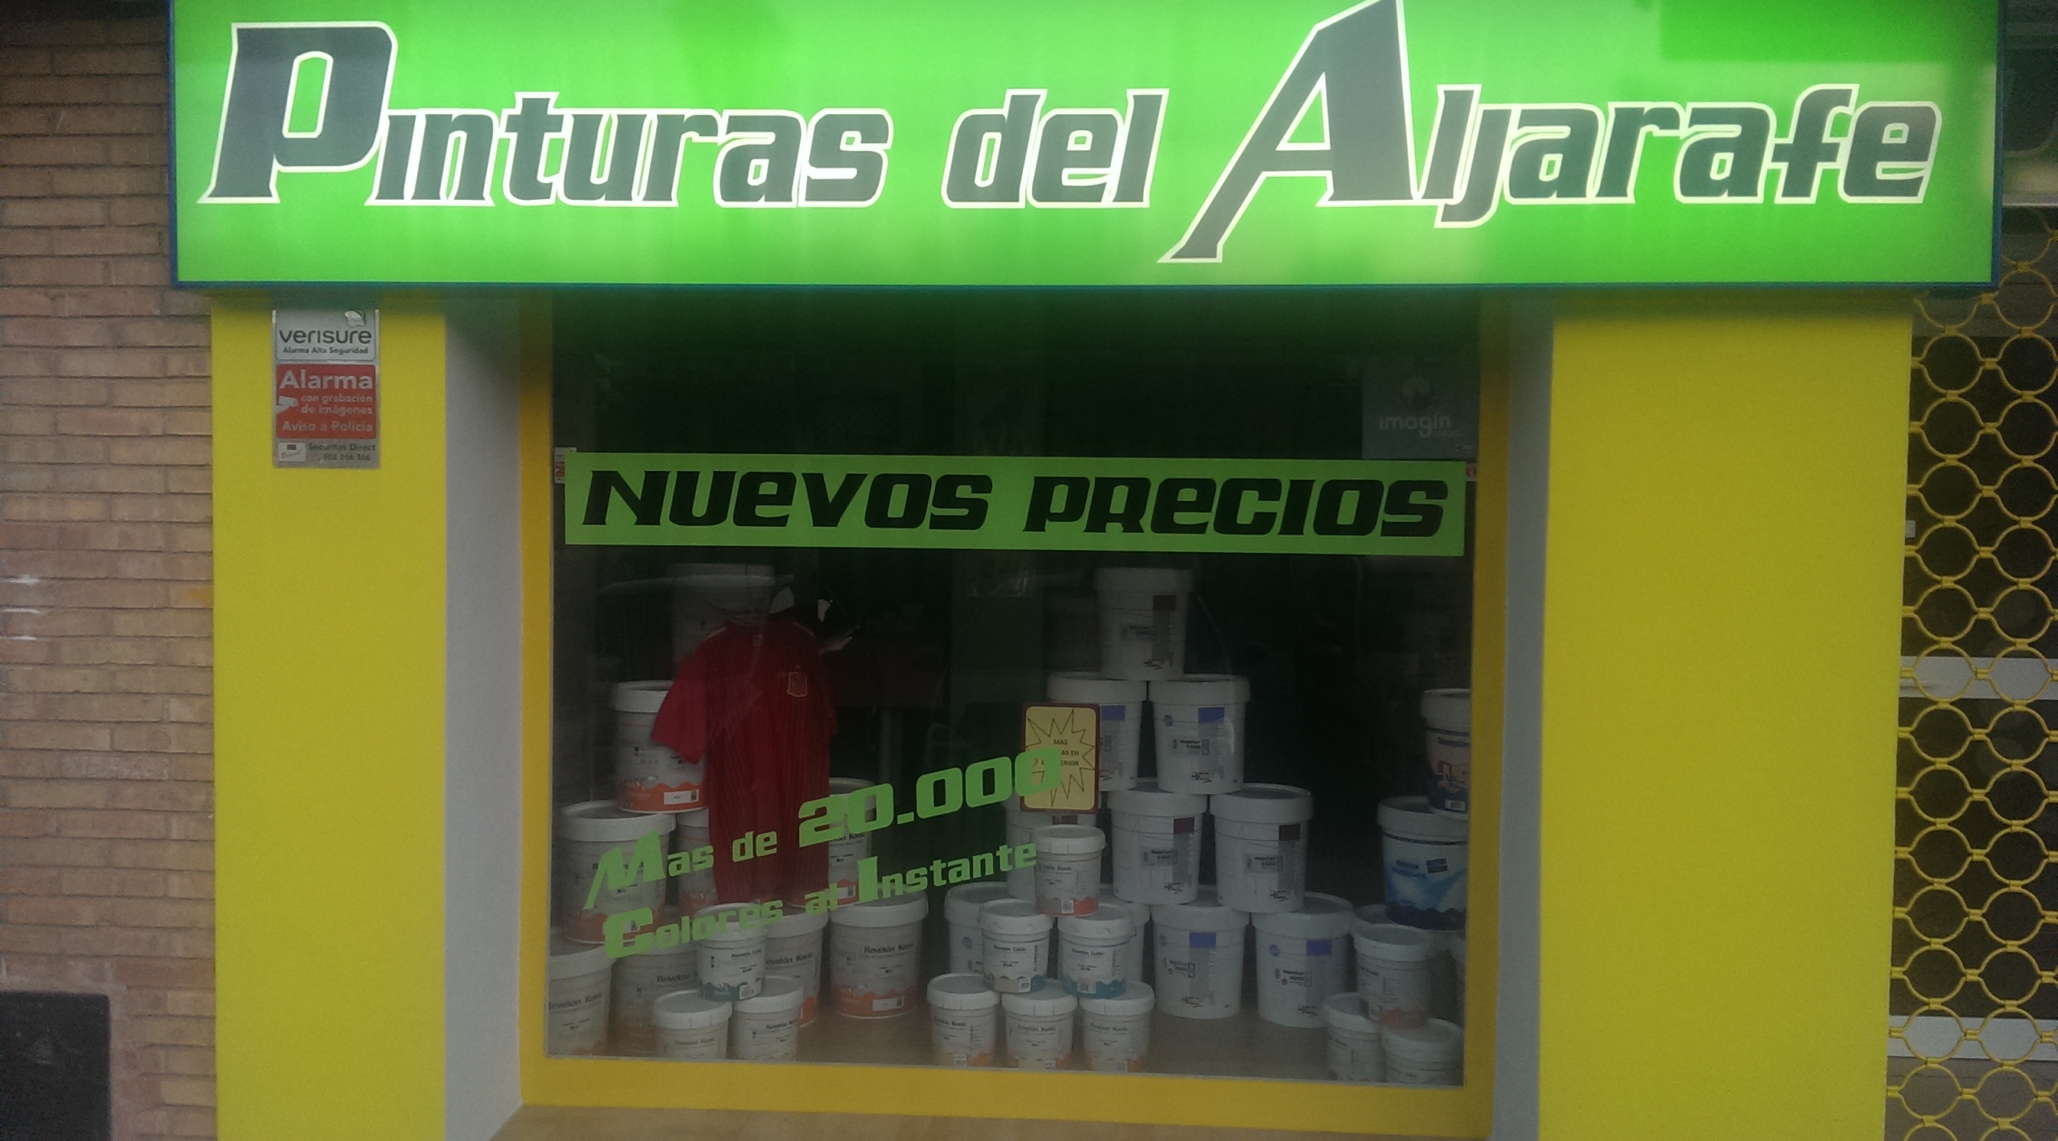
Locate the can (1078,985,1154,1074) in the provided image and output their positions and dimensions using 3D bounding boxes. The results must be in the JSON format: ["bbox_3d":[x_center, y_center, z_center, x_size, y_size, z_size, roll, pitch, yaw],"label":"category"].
[{"bbox_3d":[0.227,1.179,3.924,0.191,0.199,0.191,1,1,0],"label":"can"}]

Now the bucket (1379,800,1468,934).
[{"bbox_3d":[1.108,0.804,4.214,0.289,0.316,0.289,1,2,21],"label":"bucket"}]

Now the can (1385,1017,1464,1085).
[{"bbox_3d":[0.955,1.217,3.711,0.194,0.205,0.194,1,2,0],"label":"can"}]

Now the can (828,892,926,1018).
[{"bbox_3d":[-0.441,1.118,4.499,0.294,0.324,0.294,1,2,0],"label":"can"}]

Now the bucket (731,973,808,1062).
[{"bbox_3d":[-0.680,1.190,4.000,0.194,0.205,0.194,1,2,0],"label":"bucket"}]

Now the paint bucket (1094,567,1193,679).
[{"bbox_3d":[0.344,0.159,4.592,0.293,0.321,0.293,1,2,4],"label":"paint bucket"}]

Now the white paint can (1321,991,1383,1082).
[{"bbox_3d":[0.851,1.210,3.901,0.194,0.205,0.194,1,2,0],"label":"white paint can"}]

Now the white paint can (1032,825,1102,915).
[{"bbox_3d":[0.104,0.792,4.028,0.195,0.202,0.195,1,2,2],"label":"white paint can"}]

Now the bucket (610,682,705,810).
[{"bbox_3d":[-0.980,0.474,4.154,0.294,0.324,0.294,1,2,0],"label":"bucket"}]

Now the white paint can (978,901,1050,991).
[{"bbox_3d":[-0.032,0.976,3.961,0.191,0.199,0.191,1,1,8],"label":"white paint can"}]

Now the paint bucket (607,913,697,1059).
[{"bbox_3d":[-0.966,1.122,4.183,0.294,0.324,0.294,1,2,0],"label":"paint bucket"}]

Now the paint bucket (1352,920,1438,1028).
[{"bbox_3d":[0.906,1.008,3.800,0.194,0.205,0.194,1,2,0],"label":"paint bucket"}]

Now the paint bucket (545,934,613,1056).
[{"bbox_3d":[-1.219,1.125,3.967,0.294,0.324,0.294,1,2,0],"label":"paint bucket"}]

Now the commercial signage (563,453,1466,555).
[{"bbox_3d":[-0.052,-0.157,3.586,2.119,0.217,0.006,1,2,4],"label":"commercial signage"}]

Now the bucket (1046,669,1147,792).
[{"bbox_3d":[0.200,0.468,4.472,0.290,0.319,0.290,1,1,3],"label":"bucket"}]

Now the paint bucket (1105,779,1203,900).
[{"bbox_3d":[0.379,0.800,4.525,0.293,0.321,0.293,1,2,5],"label":"paint bucket"}]

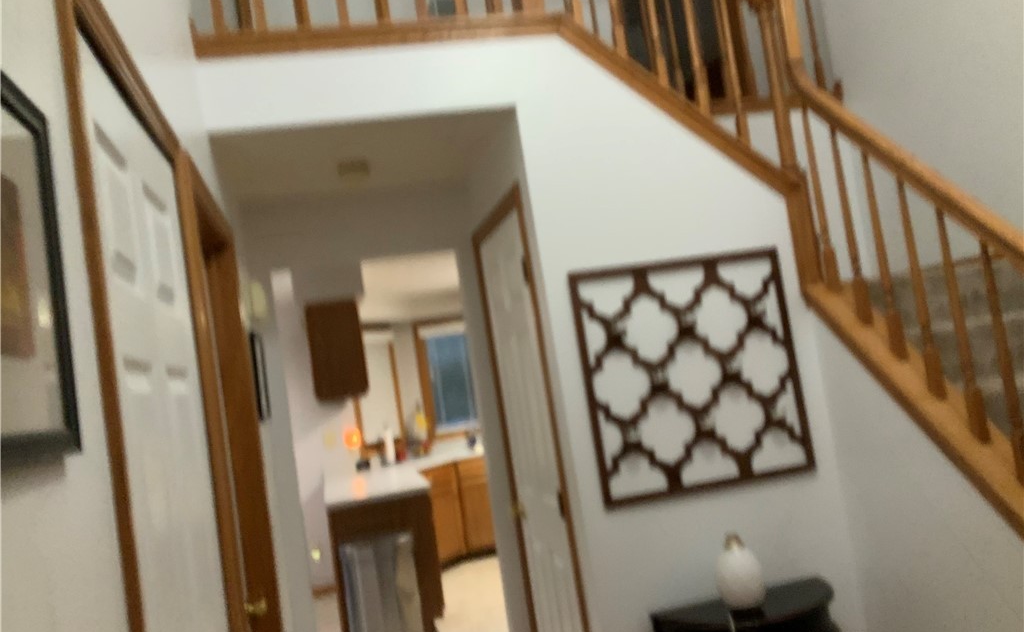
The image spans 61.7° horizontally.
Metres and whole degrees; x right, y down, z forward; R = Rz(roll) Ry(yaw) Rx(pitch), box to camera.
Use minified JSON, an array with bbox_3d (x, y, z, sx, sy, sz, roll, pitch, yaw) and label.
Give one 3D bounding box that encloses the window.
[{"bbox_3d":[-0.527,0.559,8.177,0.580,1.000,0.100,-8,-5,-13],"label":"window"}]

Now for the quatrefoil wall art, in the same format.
[{"bbox_3d":[0.595,0.186,2.773,0.735,0.745,0.022,-8,-4,-13],"label":"quatrefoil wall art"}]

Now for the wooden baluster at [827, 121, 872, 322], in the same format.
[{"bbox_3d":[1.068,-0.303,2.719,0.033,0.655,0.033,-8,-5,-13],"label":"wooden baluster"}]

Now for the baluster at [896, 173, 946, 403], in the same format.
[{"bbox_3d":[1.161,-0.089,2.442,0.033,0.645,0.033,-8,-5,-13],"label":"baluster"}]

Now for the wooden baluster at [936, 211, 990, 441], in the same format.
[{"bbox_3d":[1.206,0.014,2.306,0.033,0.645,0.033,-8,-5,-13],"label":"wooden baluster"}]

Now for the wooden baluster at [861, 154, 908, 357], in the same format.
[{"bbox_3d":[1.115,-0.191,2.581,0.033,0.645,0.033,-8,-5,-13],"label":"wooden baluster"}]

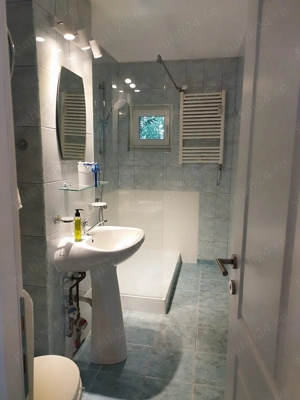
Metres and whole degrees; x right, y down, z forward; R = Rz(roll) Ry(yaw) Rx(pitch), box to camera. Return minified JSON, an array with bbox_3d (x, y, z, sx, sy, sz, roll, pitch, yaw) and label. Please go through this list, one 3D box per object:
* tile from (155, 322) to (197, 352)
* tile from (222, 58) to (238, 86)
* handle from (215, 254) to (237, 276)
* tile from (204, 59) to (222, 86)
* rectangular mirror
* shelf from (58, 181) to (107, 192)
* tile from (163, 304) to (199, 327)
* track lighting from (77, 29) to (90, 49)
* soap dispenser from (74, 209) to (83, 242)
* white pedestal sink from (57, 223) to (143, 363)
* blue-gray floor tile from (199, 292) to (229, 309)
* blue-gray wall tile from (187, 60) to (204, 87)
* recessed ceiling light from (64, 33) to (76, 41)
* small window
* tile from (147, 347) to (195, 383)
[{"bbox_3d":[0.206,1.070,2.445,0.310,0.010,0.317,2,10,10],"label":"tile"},{"bbox_3d":[0.885,-1.423,3.482,0.155,0.299,0.010,2,10,10],"label":"tile"},{"bbox_3d":[0.264,0.219,1.035,0.064,0.052,0.133,0,10,-1],"label":"handle"},{"bbox_3d":[0.709,-1.430,3.514,0.202,0.299,0.010,2,10,10],"label":"tile"},{"bbox_3d":[-0.479,-0.519,1.944,0.025,0.537,0.440,2,10,10],"label":"rectangular mirror"},{"bbox_3d":[-0.414,-0.091,2.032,0.160,0.012,0.430,2,10,10],"label":"shelf"},{"bbox_3d":[0.261,1.002,2.700,0.305,0.010,0.310,2,10,10],"label":"tile"},{"bbox_3d":[-0.406,-0.981,1.917,0.058,0.116,0.058,-12,7,12],"label":"track lighting"},{"bbox_3d":[-0.463,0.166,2.036,0.053,0.218,0.044,2,10,10],"label":"soap dispenser"},{"bbox_3d":[-0.285,0.670,2.160,0.474,0.869,0.576,2,10,10],"label":"white pedestal sink"},{"bbox_3d":[0.625,0.974,3.004,0.306,0.010,0.317,2,10,10],"label":"blue-gray floor tile"},{"bbox_3d":[0.510,-1.438,3.550,0.202,0.299,0.010,2,10,10],"label":"blue-gray wall tile"},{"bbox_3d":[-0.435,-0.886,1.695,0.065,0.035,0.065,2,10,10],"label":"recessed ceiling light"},{"bbox_3d":[0.006,-0.863,3.771,0.497,0.528,0.076,2,10,10],"label":"small window"},{"bbox_3d":[0.148,1.107,2.101,0.305,0.010,0.310,2,10,10],"label":"tile"}]

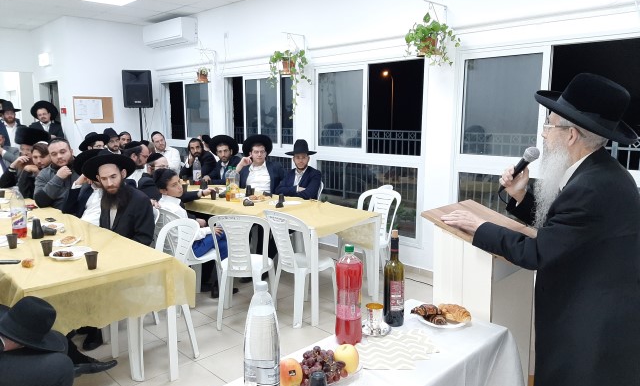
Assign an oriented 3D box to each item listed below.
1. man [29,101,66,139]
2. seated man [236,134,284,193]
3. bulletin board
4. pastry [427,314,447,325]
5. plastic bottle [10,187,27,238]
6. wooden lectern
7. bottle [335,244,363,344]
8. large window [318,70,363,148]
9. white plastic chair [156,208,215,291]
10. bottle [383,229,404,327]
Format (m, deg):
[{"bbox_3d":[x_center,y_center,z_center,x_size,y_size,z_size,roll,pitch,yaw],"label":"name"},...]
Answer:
[{"bbox_3d":[-3.692,-0.358,6.614,0.520,1.740,0.360,-7,11,-36],"label":"man"},{"bbox_3d":[-0.626,0.038,5.288,0.550,1.330,0.680,-1,9,-2],"label":"seated man"},{"bbox_3d":[-3.599,-1.325,7.688,0.025,0.410,0.610,8,13,43],"label":"bulletin board"},{"bbox_3d":[0.421,0.459,1.746,0.055,0.045,0.085,-4,10,-23],"label":"pastry"},{"bbox_3d":[-2.050,0.130,3.259,0.095,0.325,0.095,-6,11,-32],"label":"plastic bottle"},{"bbox_3d":[0.764,0.641,2.142,0.460,1.120,0.470,8,13,43],"label":"wooden lectern"},{"bbox_3d":[0.096,0.331,1.590,0.090,0.333,0.090,1,9,3],"label":"bottle"},{"bbox_3d":[0.225,-0.919,5.283,0.640,0.820,0.060,9,12,43],"label":"large window"},{"bbox_3d":[-1.095,0.520,3.914,0.470,0.850,0.520,8,12,41],"label":"white plastic chair"},{"bbox_3d":[0.271,0.307,1.722,0.074,0.340,0.074,1,9,9],"label":"bottle"}]

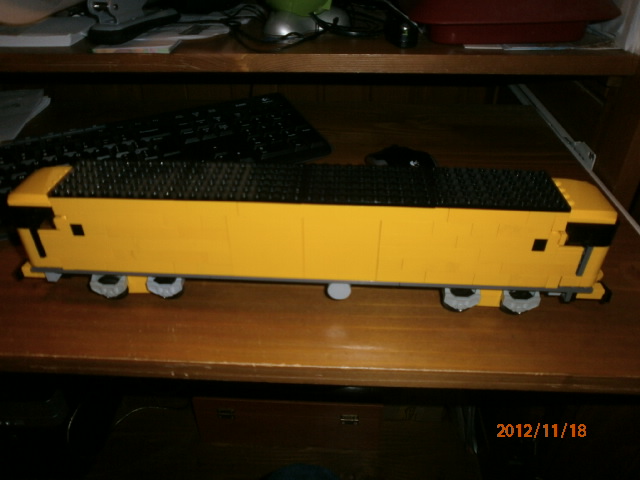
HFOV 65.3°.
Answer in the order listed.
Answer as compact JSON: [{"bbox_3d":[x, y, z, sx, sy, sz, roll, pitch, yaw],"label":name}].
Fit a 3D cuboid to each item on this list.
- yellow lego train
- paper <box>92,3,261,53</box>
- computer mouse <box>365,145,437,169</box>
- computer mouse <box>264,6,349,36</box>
[{"bbox_3d":[-0.008,-0.003,0.348,0.416,0.091,0.051,2,36,3],"label":"yellow lego train"},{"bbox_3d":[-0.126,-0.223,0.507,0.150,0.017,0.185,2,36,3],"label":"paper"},{"bbox_3d":[0.082,-0.067,0.484,0.063,0.037,0.100,-8,36,-10],"label":"computer mouse"},{"bbox_3d":[-0.013,-0.233,0.508,0.092,0.031,0.058,-8,36,-10],"label":"computer mouse"}]

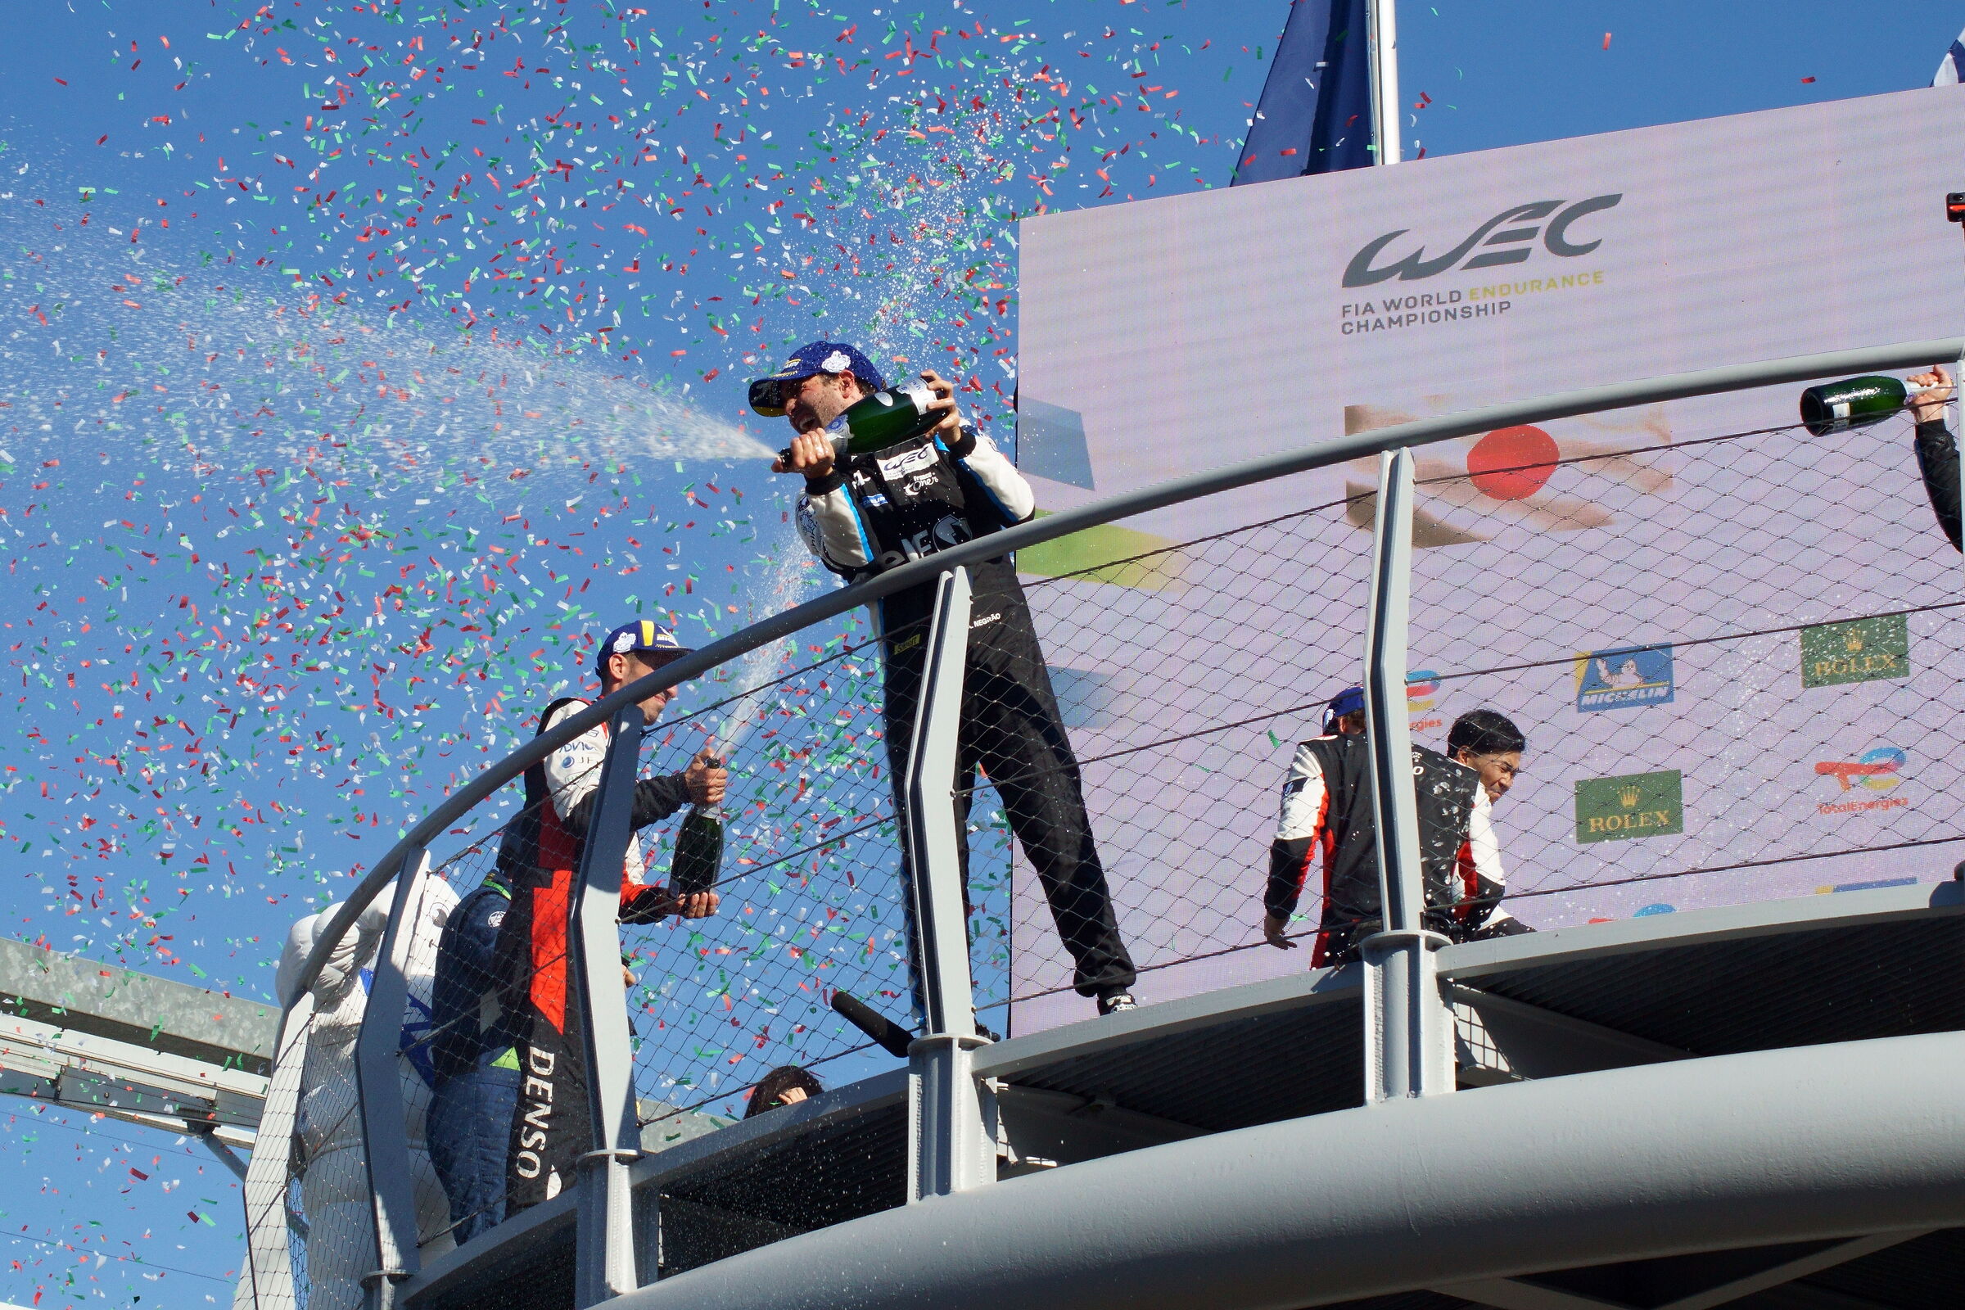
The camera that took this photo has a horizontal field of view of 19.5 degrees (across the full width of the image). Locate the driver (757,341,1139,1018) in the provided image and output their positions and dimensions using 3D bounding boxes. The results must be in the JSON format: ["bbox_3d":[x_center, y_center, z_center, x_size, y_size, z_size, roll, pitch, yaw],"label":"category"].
[{"bbox_3d":[-0.079,0.093,12.294,0.828,1.717,0.540,-4,-23,10],"label":"driver"}]

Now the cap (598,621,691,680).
[{"bbox_3d":[-0.822,-0.009,14.103,0.270,0.145,0.180,-5,-23,14],"label":"cap"}]

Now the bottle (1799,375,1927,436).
[{"bbox_3d":[2.086,-0.593,13.300,0.370,0.111,0.111,-12,-18,-19],"label":"bottle"}]

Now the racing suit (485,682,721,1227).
[{"bbox_3d":[-0.906,0.766,13.810,0.517,1.486,0.520,-3,-23,8],"label":"racing suit"}]

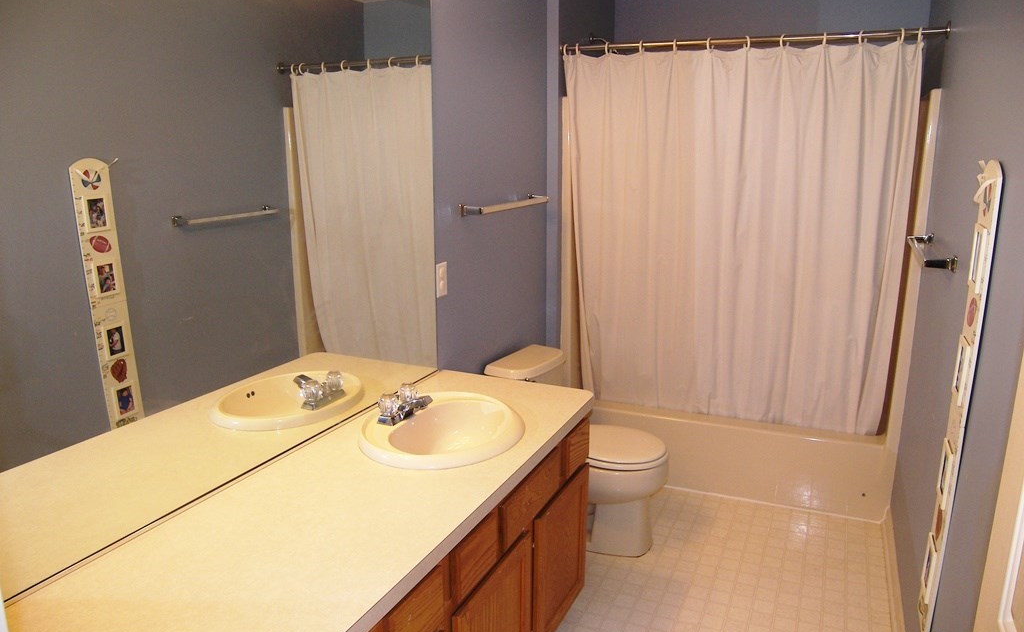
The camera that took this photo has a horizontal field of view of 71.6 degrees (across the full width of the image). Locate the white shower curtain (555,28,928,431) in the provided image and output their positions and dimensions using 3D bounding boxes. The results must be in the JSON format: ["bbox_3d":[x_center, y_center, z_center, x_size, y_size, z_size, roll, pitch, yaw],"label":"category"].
[{"bbox_3d":[0.893,-0.274,3.117,1.405,1.710,0.118,5,14,23],"label":"white shower curtain"}]

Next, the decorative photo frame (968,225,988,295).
[{"bbox_3d":[1.109,-0.138,1.692,0.018,0.148,0.128,5,14,23],"label":"decorative photo frame"}]

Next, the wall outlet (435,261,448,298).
[{"bbox_3d":[-0.238,-0.125,2.474,0.008,0.117,0.073,5,14,23],"label":"wall outlet"}]

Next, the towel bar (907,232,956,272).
[{"bbox_3d":[1.349,-0.218,2.299,0.081,0.044,0.619,5,14,23],"label":"towel bar"}]

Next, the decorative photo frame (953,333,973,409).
[{"bbox_3d":[1.110,0.136,1.755,0.018,0.153,0.128,5,14,23],"label":"decorative photo frame"}]

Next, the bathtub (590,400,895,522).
[{"bbox_3d":[1.077,0.568,3.634,1.508,0.354,0.827,5,14,23],"label":"bathtub"}]

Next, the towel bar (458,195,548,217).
[{"bbox_3d":[-0.017,-0.444,2.820,0.084,0.043,0.659,5,14,23],"label":"towel bar"}]

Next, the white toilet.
[{"bbox_3d":[0.310,0.544,2.967,0.708,0.703,0.487,5,14,23],"label":"white toilet"}]

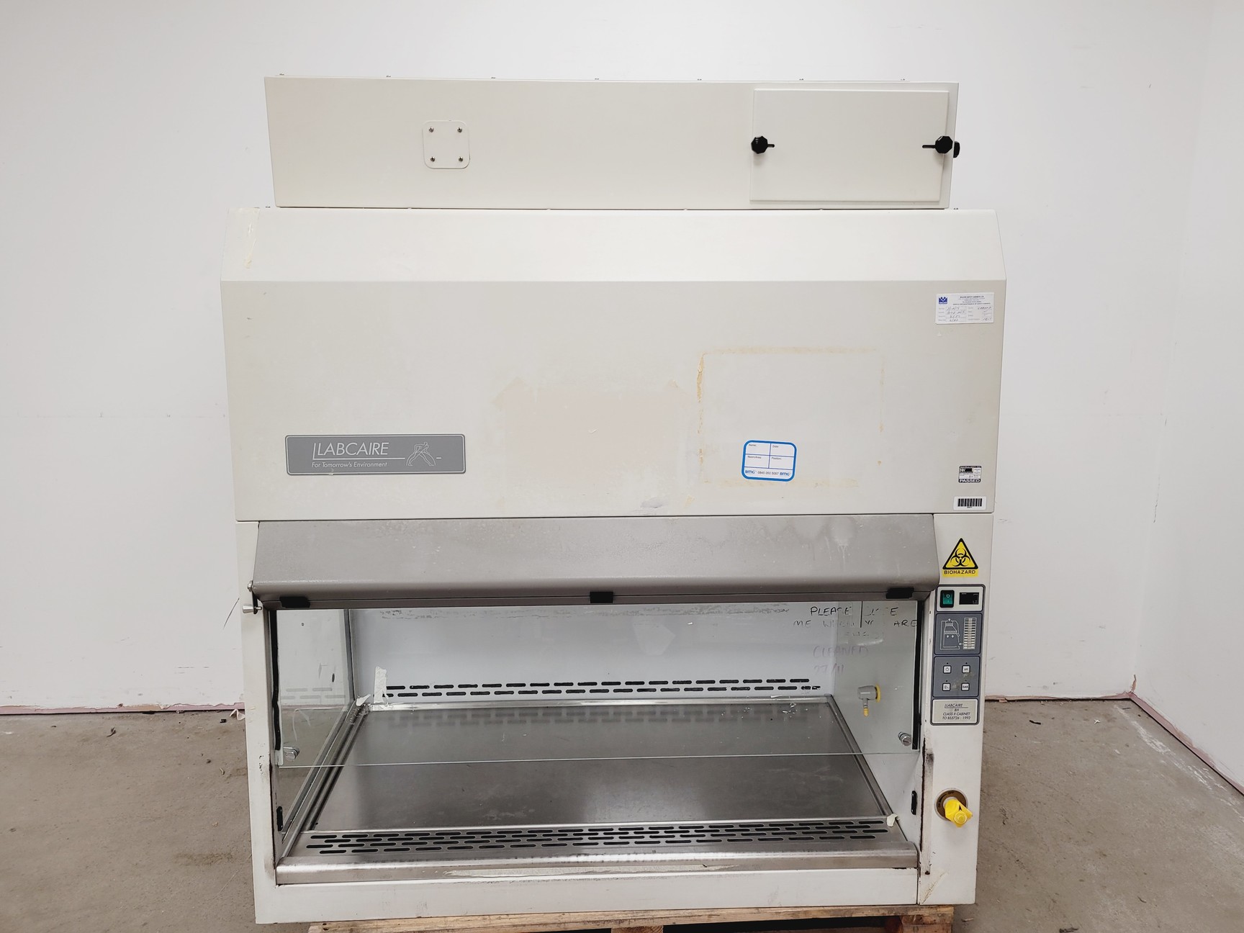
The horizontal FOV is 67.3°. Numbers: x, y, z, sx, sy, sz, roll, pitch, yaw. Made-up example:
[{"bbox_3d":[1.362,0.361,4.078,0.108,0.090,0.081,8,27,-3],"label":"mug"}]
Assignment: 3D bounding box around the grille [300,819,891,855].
[{"bbox_3d":[-0.042,0.722,1.823,1.131,0.008,0.060,-1,12,-2],"label":"grille"}]

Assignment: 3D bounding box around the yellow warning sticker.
[{"bbox_3d":[0.610,0.165,1.683,0.066,0.072,0.002,-1,7,-2],"label":"yellow warning sticker"}]

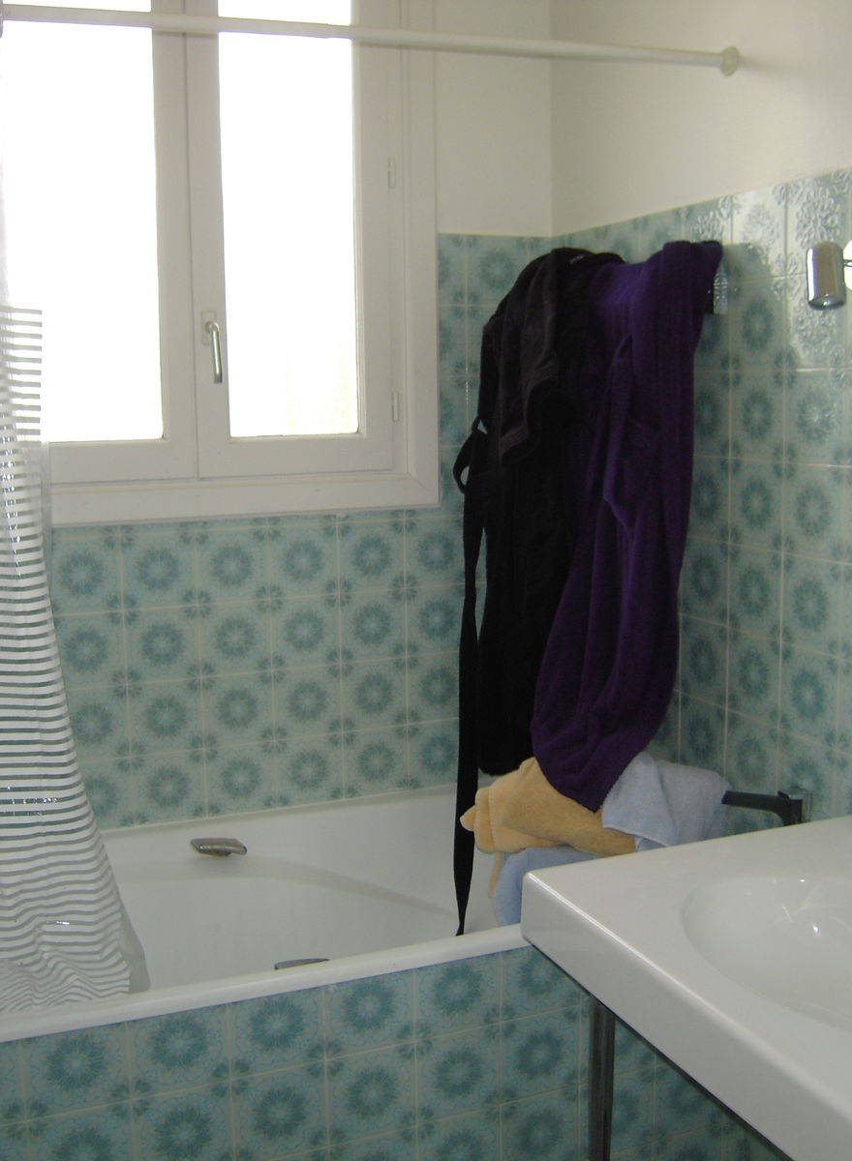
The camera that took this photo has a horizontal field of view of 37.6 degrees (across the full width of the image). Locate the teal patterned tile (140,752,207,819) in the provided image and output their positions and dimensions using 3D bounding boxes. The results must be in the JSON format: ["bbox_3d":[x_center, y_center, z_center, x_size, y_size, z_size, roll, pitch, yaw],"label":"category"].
[{"bbox_3d":[-0.528,0.429,2.590,0.150,0.150,0.010,-4,9,-21],"label":"teal patterned tile"}]

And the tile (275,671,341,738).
[{"bbox_3d":[-0.249,0.258,2.651,0.150,0.150,0.010,-4,9,-21],"label":"tile"}]

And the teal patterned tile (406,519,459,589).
[{"bbox_3d":[0.024,-0.061,2.741,0.150,0.150,0.010,-4,9,-21],"label":"teal patterned tile"}]

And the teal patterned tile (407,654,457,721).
[{"bbox_3d":[0.030,0.238,2.788,0.150,0.150,0.010,-4,9,-21],"label":"teal patterned tile"}]

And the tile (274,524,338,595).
[{"bbox_3d":[-0.258,-0.040,2.635,0.150,0.150,0.010,-4,9,-21],"label":"tile"}]

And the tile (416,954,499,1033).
[{"bbox_3d":[0.050,0.674,2.062,0.150,0.140,0.010,-4,9,-21],"label":"tile"}]

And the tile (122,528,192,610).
[{"bbox_3d":[-0.541,-0.021,2.541,0.149,0.151,0.010,-4,9,-21],"label":"tile"}]

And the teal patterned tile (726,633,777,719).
[{"bbox_3d":[0.574,0.169,2.192,0.010,0.148,0.148,-4,9,-21],"label":"teal patterned tile"}]

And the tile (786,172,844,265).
[{"bbox_3d":[0.627,-0.571,2.018,0.010,0.151,0.149,-4,9,-21],"label":"tile"}]

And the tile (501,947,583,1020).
[{"bbox_3d":[0.190,0.666,2.082,0.148,0.123,0.010,-4,9,-21],"label":"tile"}]

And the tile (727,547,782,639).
[{"bbox_3d":[0.574,0.019,2.176,0.010,0.150,0.150,-4,9,-21],"label":"tile"}]

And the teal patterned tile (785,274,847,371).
[{"bbox_3d":[0.619,-0.407,1.973,0.010,0.150,0.150,-4,9,-21],"label":"teal patterned tile"}]

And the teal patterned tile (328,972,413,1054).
[{"bbox_3d":[-0.089,0.682,1.975,0.148,0.123,0.010,-4,9,-21],"label":"teal patterned tile"}]

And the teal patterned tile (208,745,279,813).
[{"bbox_3d":[-0.392,0.422,2.662,0.149,0.148,0.010,-4,9,-21],"label":"teal patterned tile"}]

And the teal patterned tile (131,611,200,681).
[{"bbox_3d":[-0.537,0.130,2.550,0.150,0.150,0.010,-4,9,-21],"label":"teal patterned tile"}]

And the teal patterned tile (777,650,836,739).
[{"bbox_3d":[0.641,0.187,2.091,0.010,0.150,0.150,-4,9,-21],"label":"teal patterned tile"}]

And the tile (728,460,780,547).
[{"bbox_3d":[0.568,-0.130,2.149,0.010,0.148,0.148,-4,9,-21],"label":"tile"}]

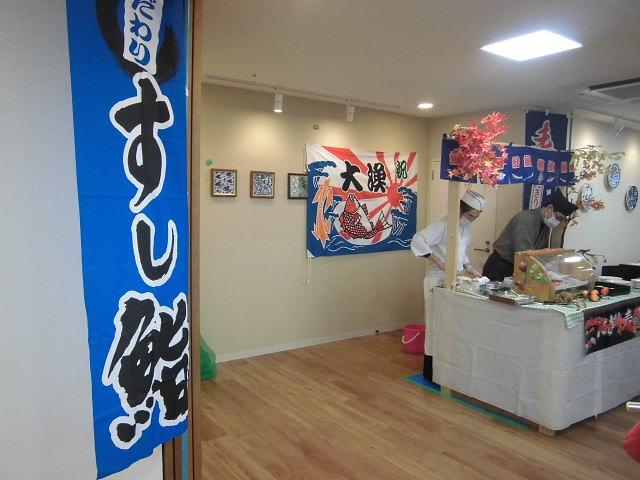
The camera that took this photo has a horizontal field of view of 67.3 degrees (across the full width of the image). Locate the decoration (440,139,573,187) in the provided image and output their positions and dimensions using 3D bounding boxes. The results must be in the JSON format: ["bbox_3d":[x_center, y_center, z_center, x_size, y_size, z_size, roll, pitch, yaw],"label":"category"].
[{"bbox_3d":[1.571,-0.599,3.833,1.708,0.298,0.070,-2,5,-34],"label":"decoration"}]

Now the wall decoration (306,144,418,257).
[{"bbox_3d":[0.501,-0.412,5.125,1.540,1.100,0.030,-2,5,-35],"label":"wall decoration"}]

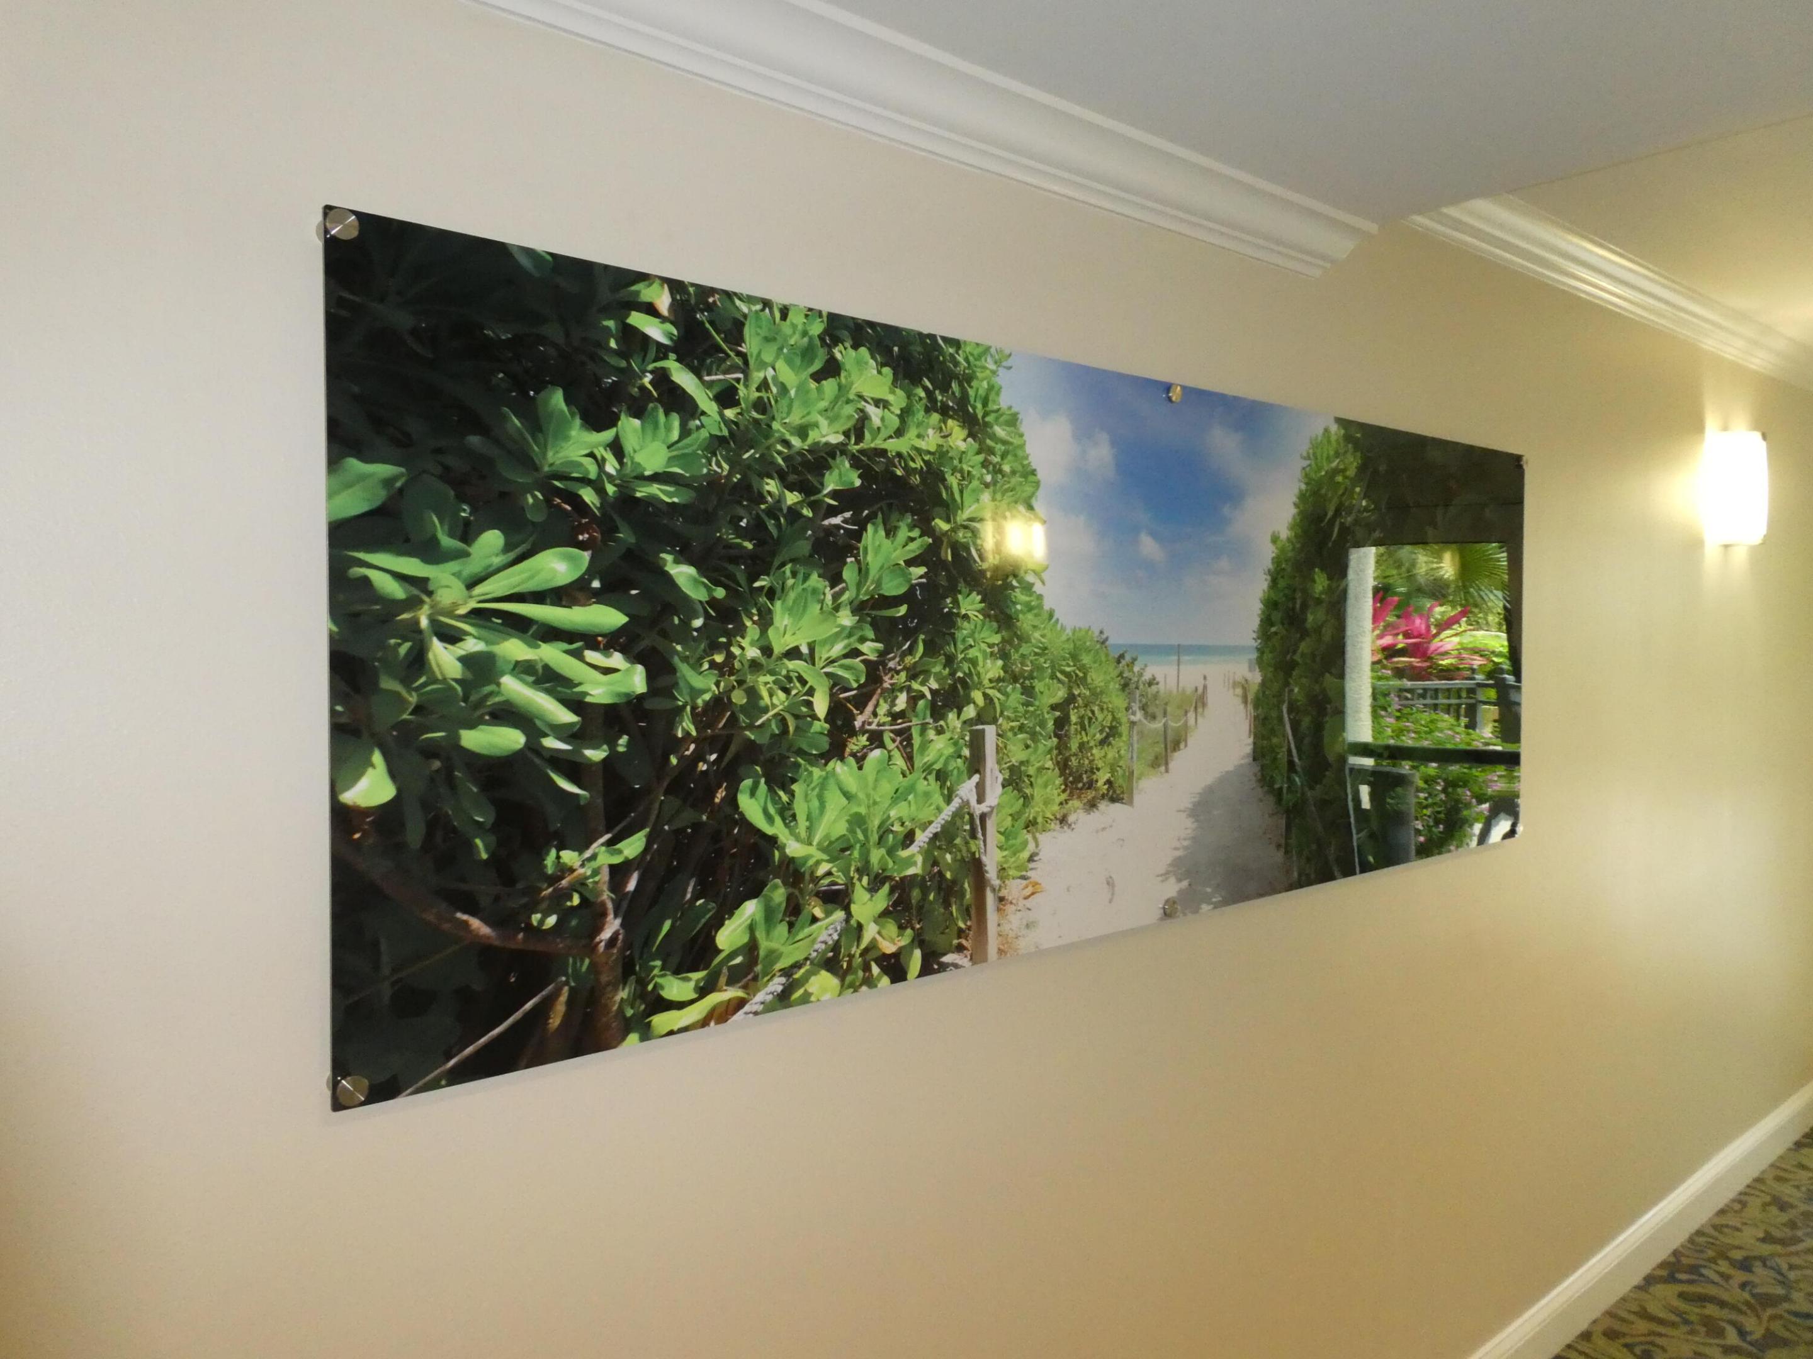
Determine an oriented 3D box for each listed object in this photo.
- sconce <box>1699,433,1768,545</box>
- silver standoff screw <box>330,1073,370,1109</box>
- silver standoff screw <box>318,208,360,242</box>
[{"bbox_3d":[2.200,-0.500,3.304,0.275,0.280,0.097,-2,3,-41],"label":"sconce"},{"bbox_3d":[-0.481,0.351,1.083,0.025,0.025,0.031,-2,3,-41],"label":"silver standoff screw"},{"bbox_3d":[-0.478,-0.379,1.057,0.025,0.025,0.031,-2,3,-41],"label":"silver standoff screw"}]

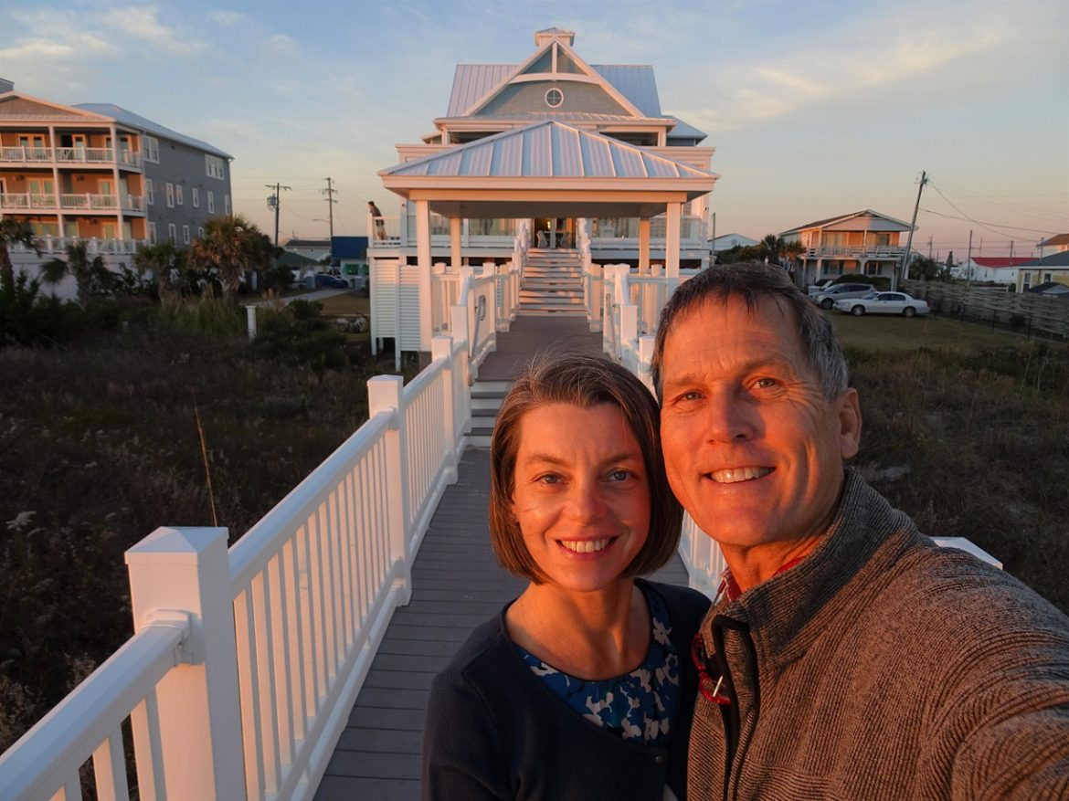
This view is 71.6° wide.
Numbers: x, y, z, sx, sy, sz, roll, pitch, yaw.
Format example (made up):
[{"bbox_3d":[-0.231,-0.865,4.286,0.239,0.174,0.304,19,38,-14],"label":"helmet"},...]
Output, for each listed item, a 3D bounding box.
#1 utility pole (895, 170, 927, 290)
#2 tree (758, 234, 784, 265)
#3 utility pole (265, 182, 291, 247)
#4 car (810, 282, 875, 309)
[{"bbox_3d":[30.335,-13.399,59.893,0.600,9.970,0.600,8,11,0],"label":"utility pole"},{"bbox_3d":[23.283,-13.403,72.765,2.700,5.500,2.700,1,10,3],"label":"tree"},{"bbox_3d":[-24.534,-15.438,70.933,2.400,10.370,0.600,1,11,1],"label":"utility pole"},{"bbox_3d":[21.772,-7.396,52.506,4.800,1.700,1.900,-1,10,-8],"label":"car"}]

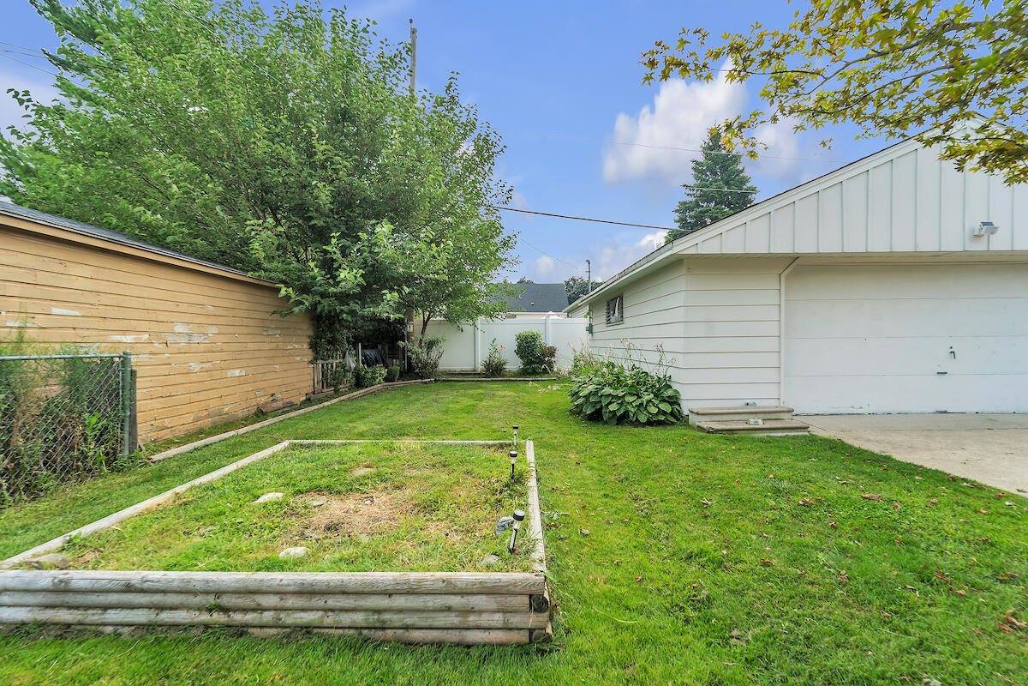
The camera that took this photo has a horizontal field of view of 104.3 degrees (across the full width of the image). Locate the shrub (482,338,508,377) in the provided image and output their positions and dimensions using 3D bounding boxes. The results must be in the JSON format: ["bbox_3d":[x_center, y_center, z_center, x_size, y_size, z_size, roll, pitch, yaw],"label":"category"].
[{"bbox_3d":[-0.590,0.450,12.200,0.800,1.180,0.750,0,0,0],"label":"shrub"}]

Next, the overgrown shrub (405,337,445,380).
[{"bbox_3d":[-2.720,0.420,12.100,1.220,1.240,1.100,0,0,0],"label":"overgrown shrub"}]

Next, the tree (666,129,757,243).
[{"bbox_3d":[12.300,-6.000,24.500,7.500,14.200,7.500,0,0,0],"label":"tree"}]

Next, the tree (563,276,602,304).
[{"bbox_3d":[6.300,-2.400,36.000,5.200,7.000,5.200,0,0,0],"label":"tree"}]

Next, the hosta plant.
[{"bbox_3d":[1.560,0.740,6.150,1.450,0.680,1.650,0,0,0],"label":"hosta plant"}]

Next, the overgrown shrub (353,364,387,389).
[{"bbox_3d":[-3.500,0.780,9.800,0.850,0.570,0.800,0,0,0],"label":"overgrown shrub"}]

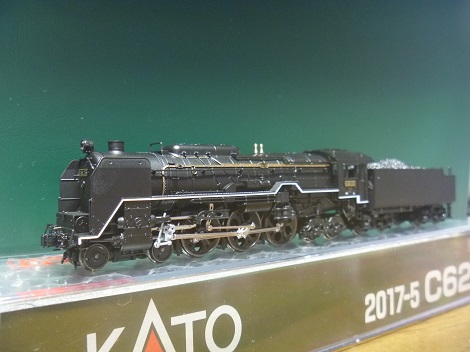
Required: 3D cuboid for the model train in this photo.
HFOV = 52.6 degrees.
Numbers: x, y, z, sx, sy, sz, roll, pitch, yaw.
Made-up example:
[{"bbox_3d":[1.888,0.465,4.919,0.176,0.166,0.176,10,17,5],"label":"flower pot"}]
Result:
[{"bbox_3d":[0.020,0.005,0.138,0.145,0.027,0.019,-1,1,-37],"label":"model train"}]

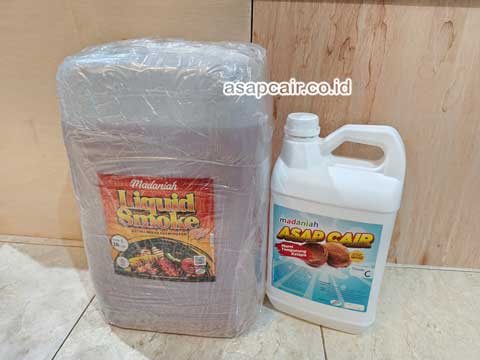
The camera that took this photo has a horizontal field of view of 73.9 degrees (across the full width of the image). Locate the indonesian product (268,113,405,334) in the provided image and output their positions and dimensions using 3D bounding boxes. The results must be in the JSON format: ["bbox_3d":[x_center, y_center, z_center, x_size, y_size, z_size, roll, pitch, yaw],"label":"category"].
[{"bbox_3d":[0.144,0.063,0.507,0.176,0.319,0.127,9,24,21],"label":"indonesian product"}]

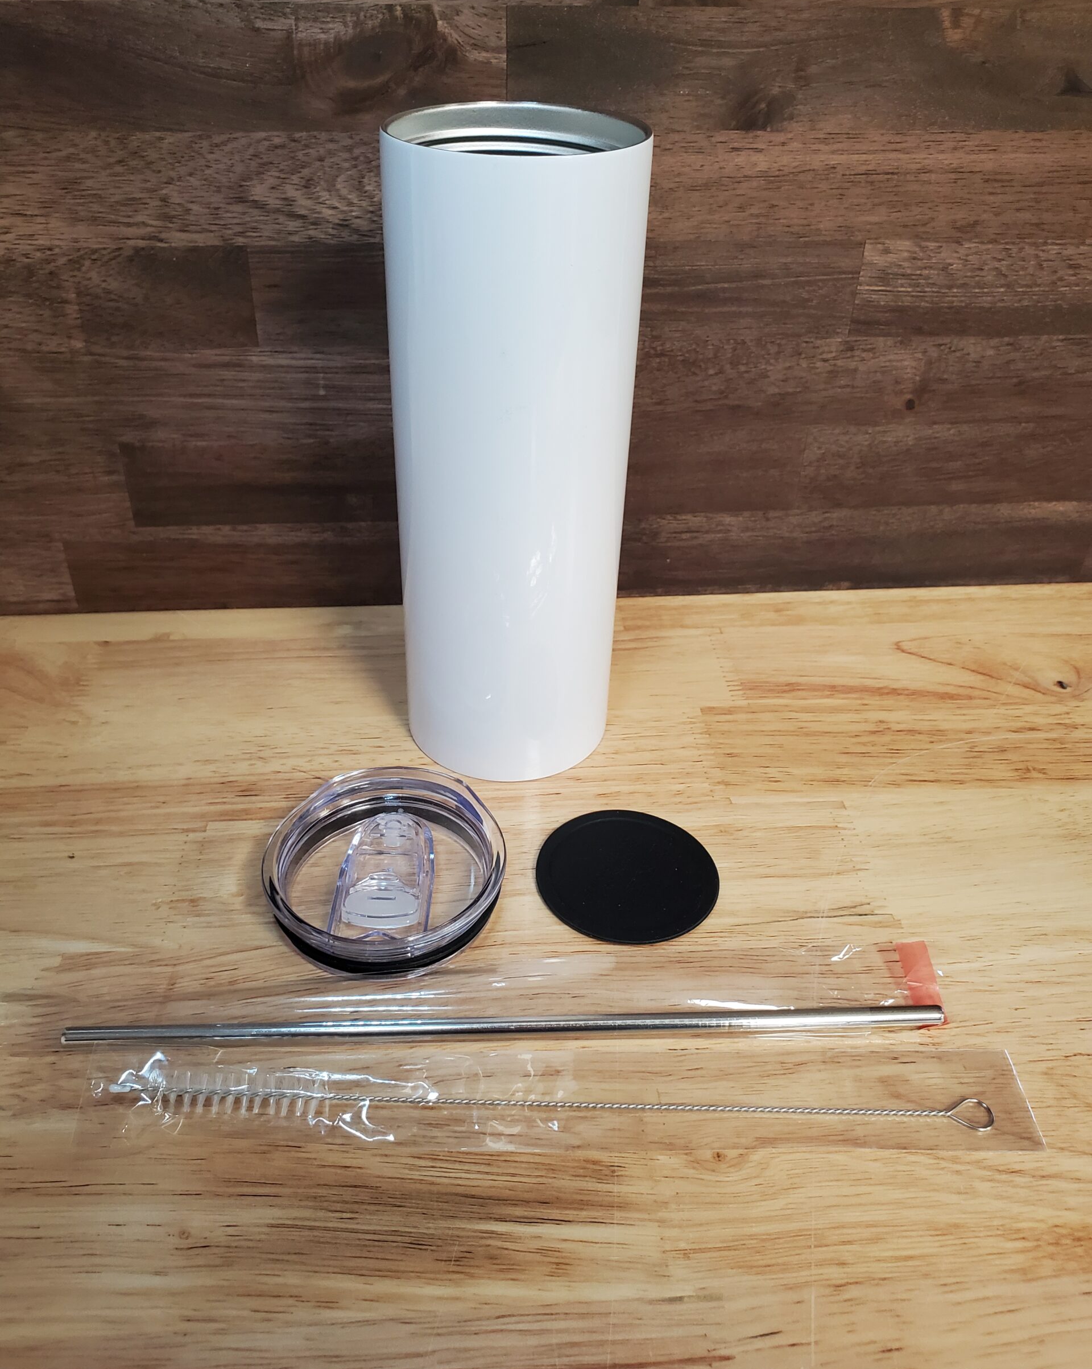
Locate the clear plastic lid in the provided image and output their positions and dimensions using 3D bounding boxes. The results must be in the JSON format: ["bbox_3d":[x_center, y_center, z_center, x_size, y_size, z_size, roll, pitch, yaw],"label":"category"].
[{"bbox_3d":[-0.049,0.058,0.337,0.072,0.021,0.072,0,37,-3],"label":"clear plastic lid"}]

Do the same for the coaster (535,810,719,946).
[{"bbox_3d":[0.026,0.062,0.351,0.059,0.002,0.059,2,37,0],"label":"coaster"}]

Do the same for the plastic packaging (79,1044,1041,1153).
[{"bbox_3d":[0.004,0.106,0.287,0.249,0.007,0.030,1,37,-2],"label":"plastic packaging"}]

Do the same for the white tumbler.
[{"bbox_3d":[-0.011,-0.069,0.355,0.074,0.203,0.074,1,37,-1],"label":"white tumbler"}]

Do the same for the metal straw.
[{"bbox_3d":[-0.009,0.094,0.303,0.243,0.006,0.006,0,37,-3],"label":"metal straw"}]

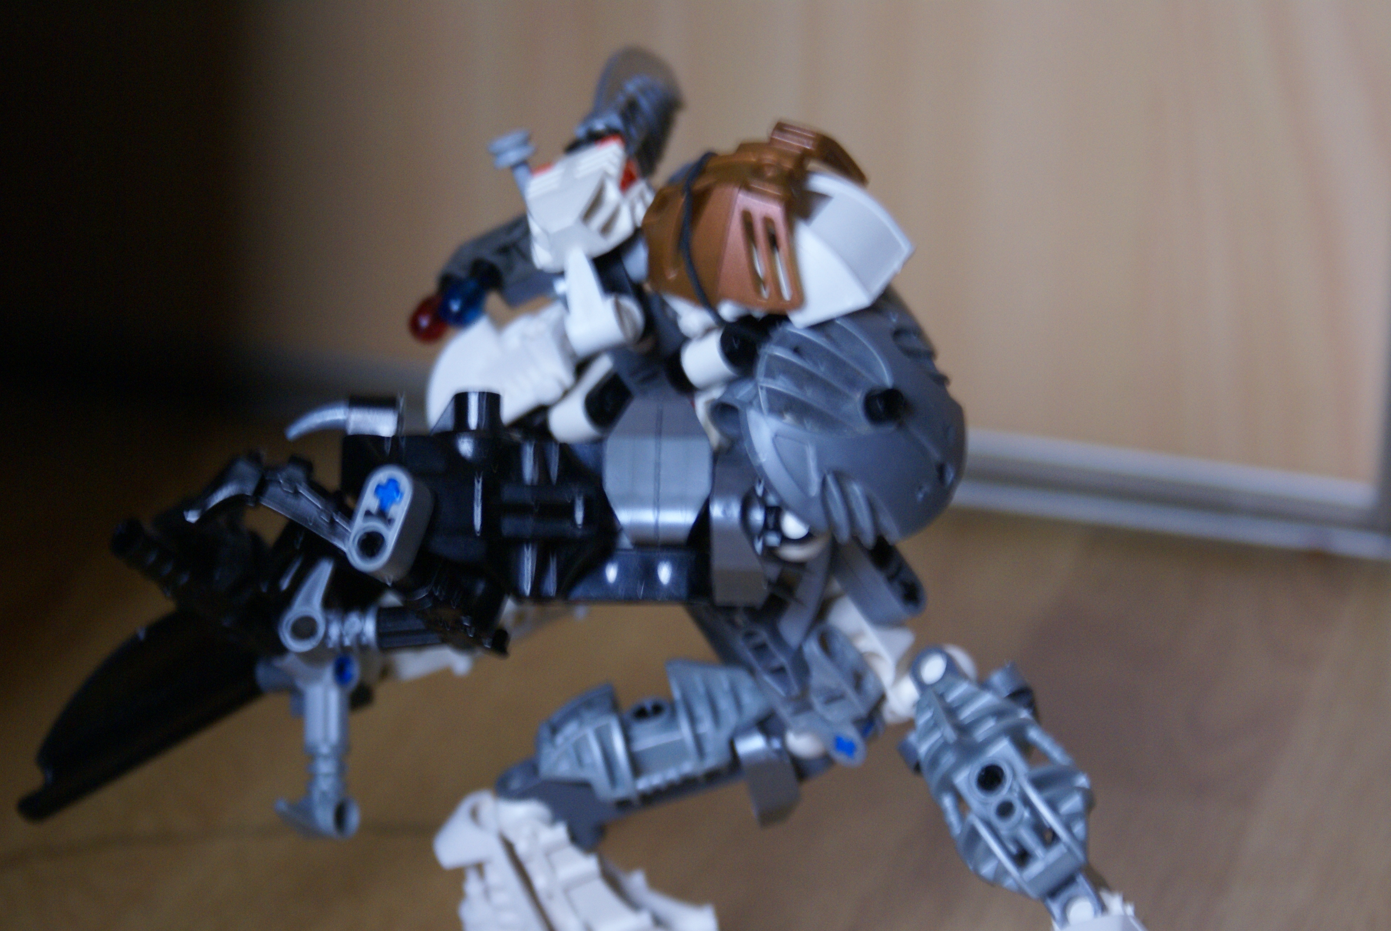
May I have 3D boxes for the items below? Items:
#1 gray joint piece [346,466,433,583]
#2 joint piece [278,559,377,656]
[{"bbox_3d":[-0.045,0.009,0.596,0.007,0.015,0.008,17,-7,24],"label":"gray joint piece"},{"bbox_3d":[-0.054,0.022,0.615,0.014,0.015,0.008,-4,-15,20],"label":"joint piece"}]

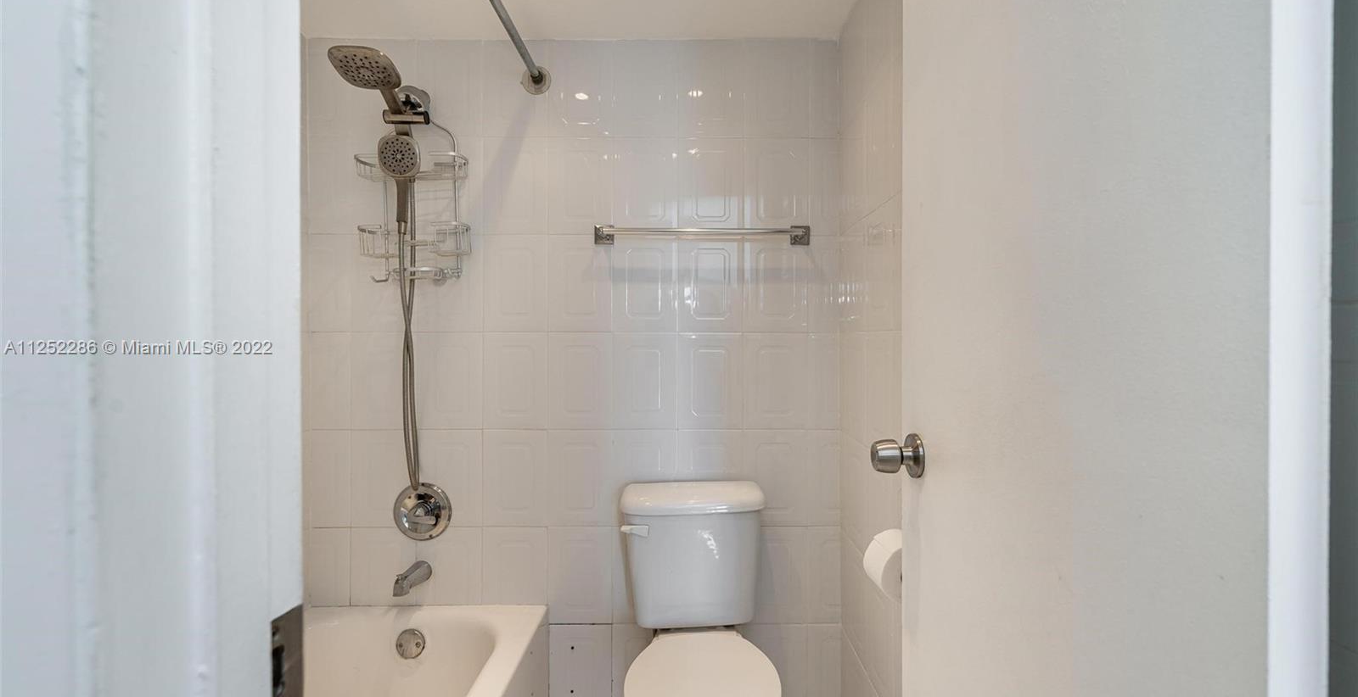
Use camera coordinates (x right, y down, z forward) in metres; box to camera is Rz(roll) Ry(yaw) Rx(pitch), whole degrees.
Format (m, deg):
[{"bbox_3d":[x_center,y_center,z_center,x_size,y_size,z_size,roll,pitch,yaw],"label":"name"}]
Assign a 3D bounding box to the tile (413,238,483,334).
[{"bbox_3d":[-0.711,-0.200,1.868,0.208,0.302,0.012,0,0,0],"label":"tile"}]

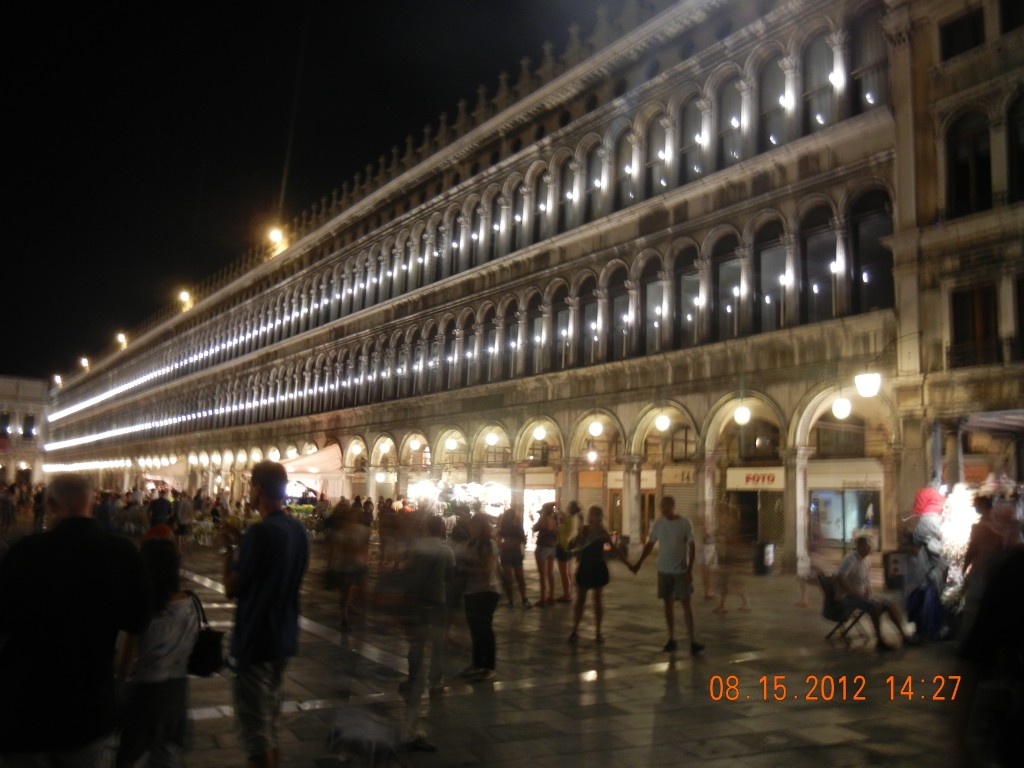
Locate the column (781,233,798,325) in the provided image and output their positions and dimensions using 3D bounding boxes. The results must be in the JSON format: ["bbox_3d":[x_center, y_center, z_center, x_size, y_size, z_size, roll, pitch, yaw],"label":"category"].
[{"bbox_3d":[7.203,-2.622,22.899,0.383,2.607,0.383,7,-10,-34],"label":"column"}]

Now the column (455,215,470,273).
[{"bbox_3d":[-2.042,-5.824,37.093,0.400,2.650,0.390,7,-10,-34],"label":"column"}]

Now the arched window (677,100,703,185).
[{"bbox_3d":[5.452,-7.465,27.276,0.323,2.777,1.071,8,-10,-34],"label":"arched window"}]

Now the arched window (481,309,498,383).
[{"bbox_3d":[-0.863,-1.513,34.761,0.260,2.970,1.070,7,-10,-34],"label":"arched window"}]

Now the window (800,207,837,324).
[{"bbox_3d":[7.689,-2.979,22.280,0.260,2.970,1.070,7,-10,-34],"label":"window"}]

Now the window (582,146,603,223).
[{"bbox_3d":[2.832,-6.917,30.471,0.300,2.800,1.120,8,-10,-34],"label":"window"}]

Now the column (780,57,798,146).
[{"bbox_3d":[7.387,-7.459,23.568,0.383,2.698,0.383,7,-10,-34],"label":"column"}]

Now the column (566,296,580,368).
[{"bbox_3d":[2.091,-1.754,30.382,0.383,2.607,0.383,2,-8,0],"label":"column"}]

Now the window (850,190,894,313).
[{"bbox_3d":[8.629,-3.147,21.047,0.300,2.950,1.170,8,-10,-34],"label":"window"}]

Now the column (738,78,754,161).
[{"bbox_3d":[6.468,-7.361,24.684,0.360,2.430,0.360,8,-10,-34],"label":"column"}]

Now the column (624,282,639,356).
[{"bbox_3d":[3.817,-2.094,28.381,0.394,2.626,0.394,2,-8,0],"label":"column"}]

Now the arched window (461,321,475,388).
[{"bbox_3d":[-1.749,-1.333,36.688,0.323,3.010,1.071,8,-10,-34],"label":"arched window"}]

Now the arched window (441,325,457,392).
[{"bbox_3d":[-2.616,-1.224,37.950,0.323,3.030,1.071,8,-10,-34],"label":"arched window"}]

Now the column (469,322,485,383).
[{"bbox_3d":[-1.397,-1.172,35.489,0.383,2.627,0.383,7,-10,-34],"label":"column"}]

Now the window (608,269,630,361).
[{"bbox_3d":[3.413,-2.246,28.520,0.260,2.970,1.070,7,-10,-34],"label":"window"}]

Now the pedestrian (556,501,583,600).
[{"bbox_3d":[0.960,2.809,14.944,0.420,1.665,0.430,-1,-9,21],"label":"pedestrian"}]

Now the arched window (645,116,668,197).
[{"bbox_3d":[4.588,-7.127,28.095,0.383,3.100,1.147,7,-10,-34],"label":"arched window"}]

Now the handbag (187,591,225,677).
[{"bbox_3d":[-1.312,1.068,3.800,0.130,0.370,0.240,3,-8,-3],"label":"handbag"}]

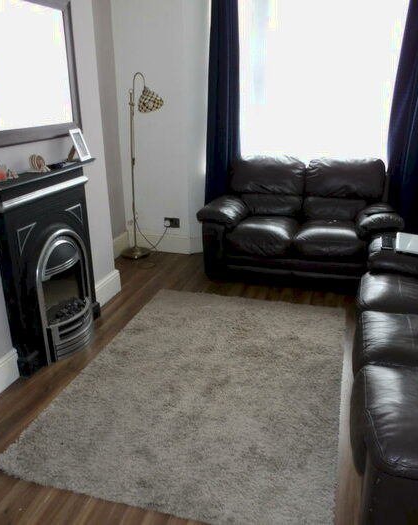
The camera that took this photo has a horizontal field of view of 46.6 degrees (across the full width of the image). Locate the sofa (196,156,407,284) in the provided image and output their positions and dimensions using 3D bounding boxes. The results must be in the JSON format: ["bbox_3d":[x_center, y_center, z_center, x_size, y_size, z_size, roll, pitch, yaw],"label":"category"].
[{"bbox_3d":[0.764,-0.389,4.044,1.565,0.905,0.925,5,21,15],"label":"sofa"}]

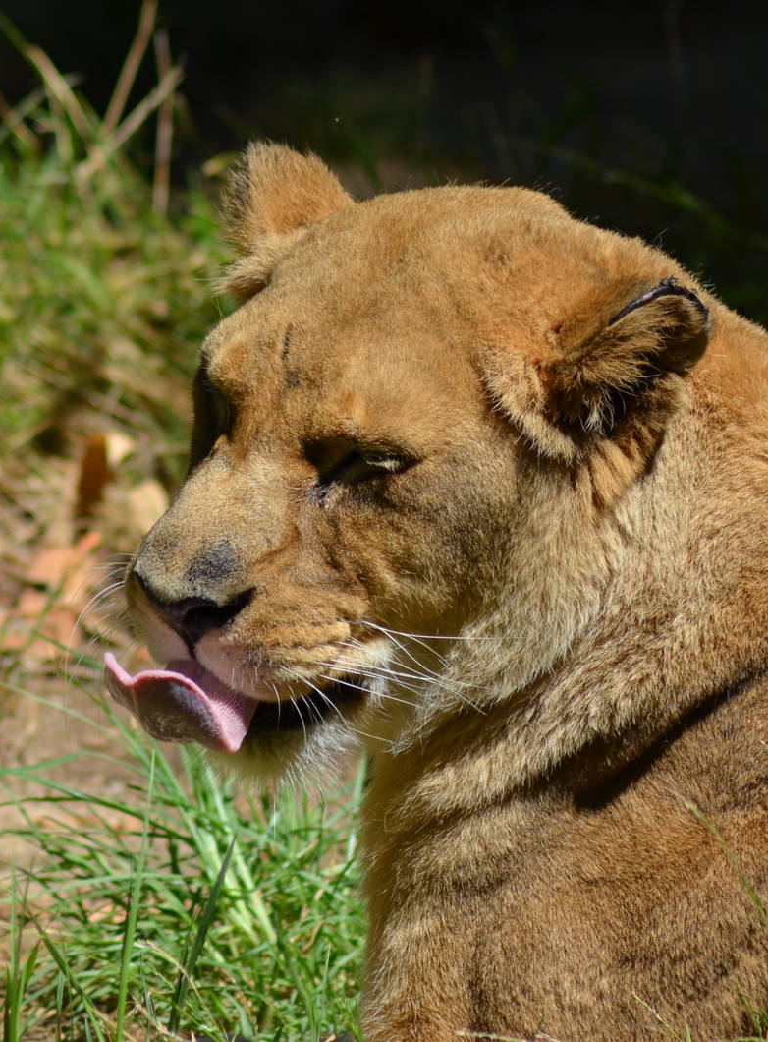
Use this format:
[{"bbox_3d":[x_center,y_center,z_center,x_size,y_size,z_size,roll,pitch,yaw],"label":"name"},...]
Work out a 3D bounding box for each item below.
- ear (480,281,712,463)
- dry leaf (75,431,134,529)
[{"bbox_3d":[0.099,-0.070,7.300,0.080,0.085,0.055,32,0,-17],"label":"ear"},{"bbox_3d":[-0.157,-0.023,8.800,0.034,0.055,0.018,0,14,0],"label":"dry leaf"}]

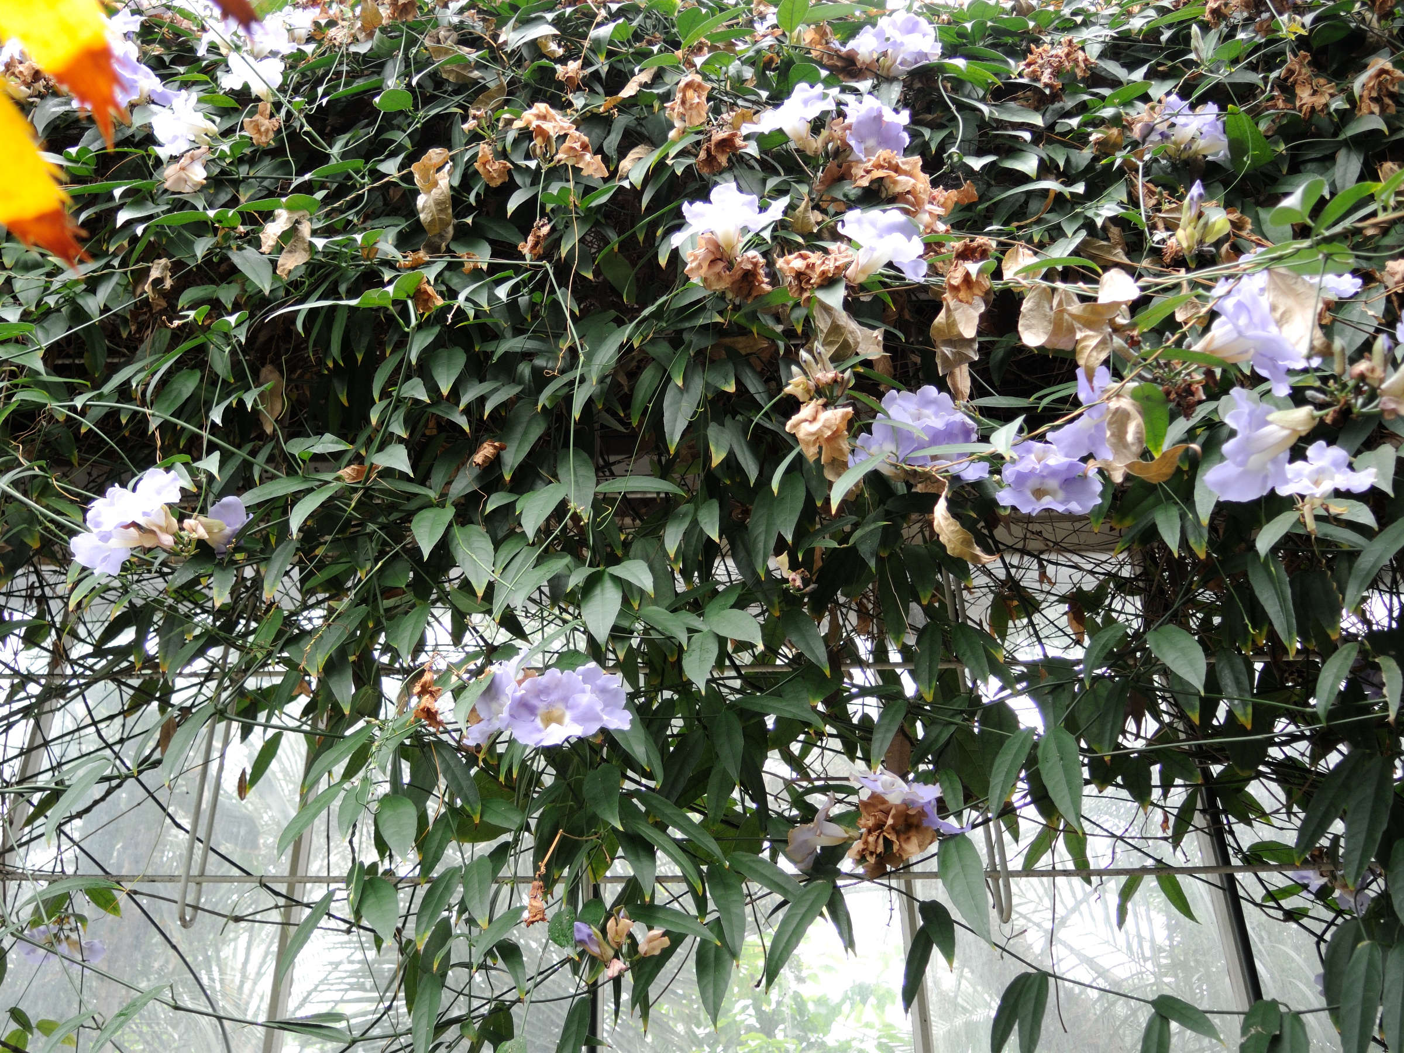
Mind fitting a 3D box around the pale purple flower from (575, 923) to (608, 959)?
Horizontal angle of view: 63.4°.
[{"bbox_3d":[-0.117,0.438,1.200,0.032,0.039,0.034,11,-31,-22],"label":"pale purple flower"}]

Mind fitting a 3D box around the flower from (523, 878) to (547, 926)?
[{"bbox_3d":[-0.142,0.321,0.970,0.021,0.038,0.020,3,-32,-7],"label":"flower"}]

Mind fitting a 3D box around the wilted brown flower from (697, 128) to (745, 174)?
[{"bbox_3d":[0.021,-0.413,1.248,0.050,0.041,0.038,-2,-32,-1],"label":"wilted brown flower"}]

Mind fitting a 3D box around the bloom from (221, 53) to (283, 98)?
[{"bbox_3d":[-0.490,-0.492,1.240,0.066,0.056,0.050,-16,-71,23],"label":"bloom"}]

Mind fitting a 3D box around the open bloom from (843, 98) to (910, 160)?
[{"bbox_3d":[0.195,-0.445,1.269,0.073,0.057,0.052,0,-32,-3],"label":"open bloom"}]

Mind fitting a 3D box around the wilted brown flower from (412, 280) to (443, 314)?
[{"bbox_3d":[-0.364,-0.303,1.500,0.041,0.042,0.037,-2,-29,0],"label":"wilted brown flower"}]

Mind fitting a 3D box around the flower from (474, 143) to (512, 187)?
[{"bbox_3d":[-0.284,-0.494,1.550,0.050,0.056,0.045,-2,-29,0],"label":"flower"}]

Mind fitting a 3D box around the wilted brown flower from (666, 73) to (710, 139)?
[{"bbox_3d":[-0.018,-0.530,1.430,0.056,0.078,0.050,-1,-29,0],"label":"wilted brown flower"}]

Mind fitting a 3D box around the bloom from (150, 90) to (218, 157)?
[{"bbox_3d":[-0.547,-0.424,1.200,0.060,0.068,0.066,6,-32,-24],"label":"bloom"}]

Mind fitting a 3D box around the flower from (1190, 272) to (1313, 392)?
[{"bbox_3d":[0.484,-0.170,0.998,0.091,0.081,0.071,-3,-32,2],"label":"flower"}]

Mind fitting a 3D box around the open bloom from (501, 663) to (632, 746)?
[{"bbox_3d":[-0.128,0.168,1.071,0.117,0.067,0.054,-2,-32,-1],"label":"open bloom"}]

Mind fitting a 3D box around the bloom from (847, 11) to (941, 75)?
[{"bbox_3d":[0.262,-0.659,1.550,0.120,0.080,0.085,-5,-29,7],"label":"bloom"}]

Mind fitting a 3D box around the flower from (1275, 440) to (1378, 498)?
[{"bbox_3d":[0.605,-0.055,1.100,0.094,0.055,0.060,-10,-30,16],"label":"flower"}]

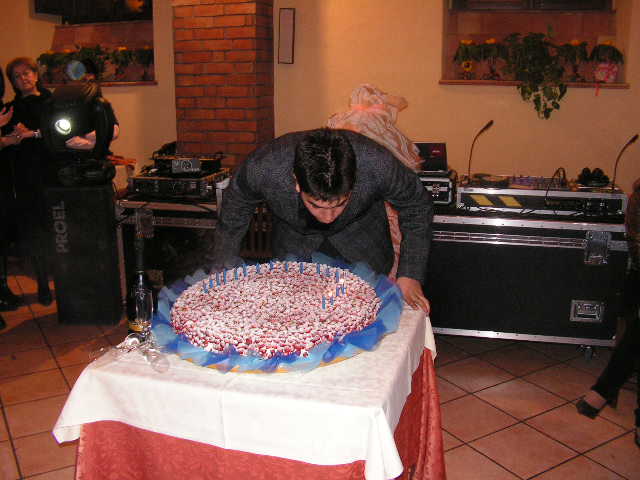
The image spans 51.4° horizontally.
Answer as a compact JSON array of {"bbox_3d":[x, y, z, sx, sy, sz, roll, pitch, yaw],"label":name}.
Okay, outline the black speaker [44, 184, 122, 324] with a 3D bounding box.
[{"bbox_3d":[-1.444,0.071,4.181,0.380,0.850,0.360,-2,14,-9],"label":"black speaker"}]

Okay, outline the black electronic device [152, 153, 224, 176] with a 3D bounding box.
[{"bbox_3d":[-0.826,-0.509,4.339,0.440,0.120,0.300,3,14,13],"label":"black electronic device"}]

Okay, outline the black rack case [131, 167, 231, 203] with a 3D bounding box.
[{"bbox_3d":[-0.891,-0.363,4.282,0.490,0.135,0.480,3,14,13],"label":"black rack case"}]

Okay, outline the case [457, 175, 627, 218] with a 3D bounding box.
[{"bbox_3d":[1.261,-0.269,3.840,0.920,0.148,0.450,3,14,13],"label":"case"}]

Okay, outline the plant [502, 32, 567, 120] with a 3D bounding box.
[{"bbox_3d":[1.464,-1.109,4.537,0.420,0.580,0.340,3,14,13],"label":"plant"}]

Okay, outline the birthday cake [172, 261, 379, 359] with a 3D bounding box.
[{"bbox_3d":[-0.136,0.201,2.068,0.640,0.100,0.640,0,13,0],"label":"birthday cake"}]

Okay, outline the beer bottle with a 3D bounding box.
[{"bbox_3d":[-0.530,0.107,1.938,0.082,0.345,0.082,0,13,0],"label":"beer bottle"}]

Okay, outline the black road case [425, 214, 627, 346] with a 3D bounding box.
[{"bbox_3d":[1.063,0.180,3.816,1.160,0.750,0.630,3,14,13],"label":"black road case"}]

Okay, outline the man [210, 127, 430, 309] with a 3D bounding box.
[{"bbox_3d":[0.010,0.272,2.398,0.730,1.300,0.800,2,14,8],"label":"man"}]

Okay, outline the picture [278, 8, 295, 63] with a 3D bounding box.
[{"bbox_3d":[-0.241,-1.465,4.784,0.122,0.410,0.025,4,14,16],"label":"picture"}]

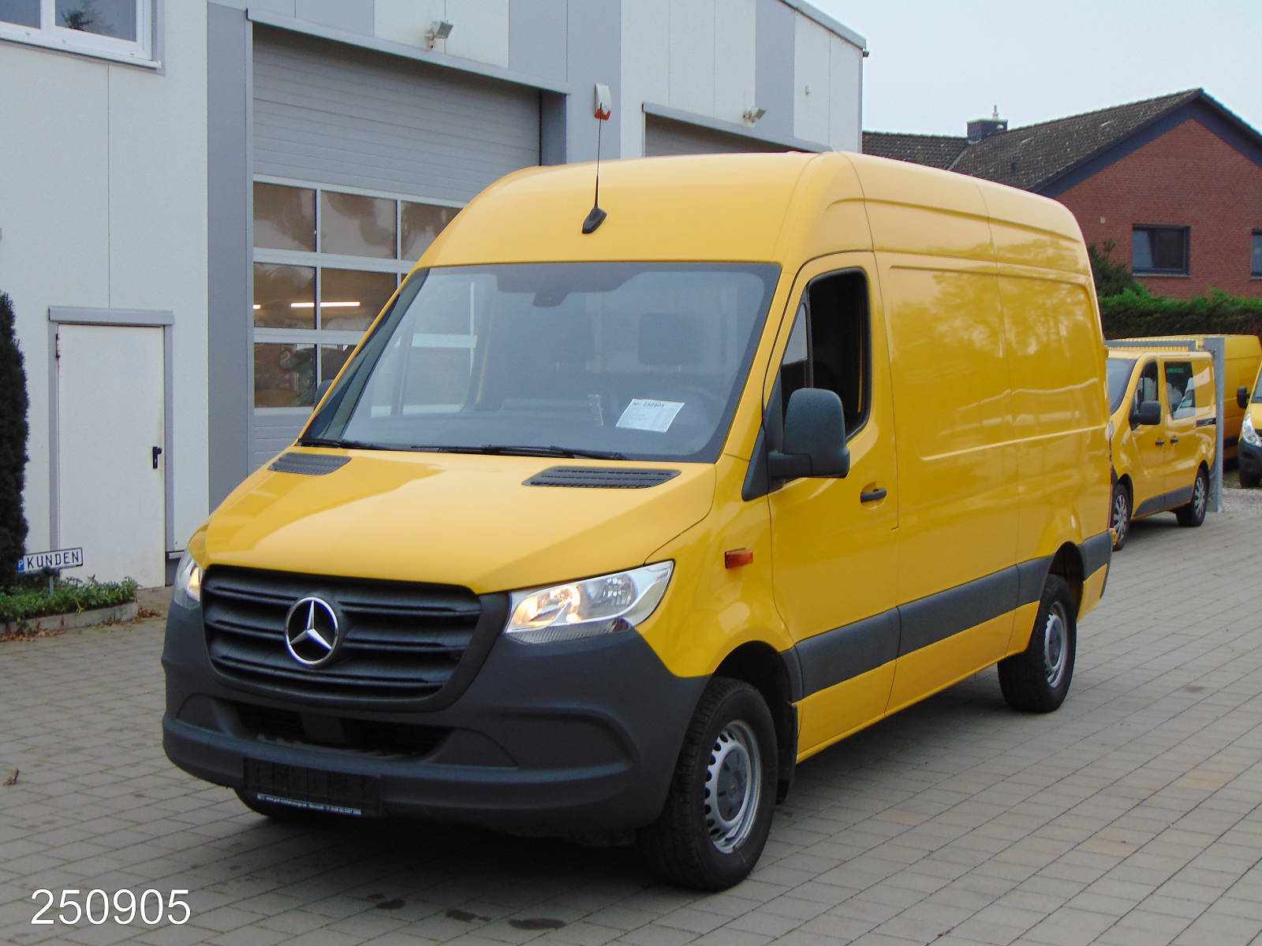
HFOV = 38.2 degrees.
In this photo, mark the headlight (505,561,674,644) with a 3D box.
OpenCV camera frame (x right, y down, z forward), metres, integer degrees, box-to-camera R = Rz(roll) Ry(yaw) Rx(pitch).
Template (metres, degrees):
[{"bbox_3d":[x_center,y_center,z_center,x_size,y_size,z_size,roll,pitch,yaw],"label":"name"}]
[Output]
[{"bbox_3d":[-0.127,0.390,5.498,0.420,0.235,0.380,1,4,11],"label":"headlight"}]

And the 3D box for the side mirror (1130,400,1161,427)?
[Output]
[{"bbox_3d":[4.880,-0.572,17.300,0.250,0.270,0.170,2,4,30],"label":"side mirror"}]

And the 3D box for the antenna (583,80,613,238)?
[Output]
[{"bbox_3d":[-0.140,-1.157,6.901,0.060,0.500,0.170,2,5,29],"label":"antenna"}]

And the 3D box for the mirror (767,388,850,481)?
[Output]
[{"bbox_3d":[0.588,-0.134,6.128,0.245,0.310,0.170,2,5,29],"label":"mirror"}]

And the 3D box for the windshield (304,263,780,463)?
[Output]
[{"bbox_3d":[-0.341,-0.415,6.599,1.760,1.010,0.150,2,-39,29],"label":"windshield"}]

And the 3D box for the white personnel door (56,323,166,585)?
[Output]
[{"bbox_3d":[-3.881,-0.086,13.597,0.070,2.000,1.000,2,3,33],"label":"white personnel door"}]

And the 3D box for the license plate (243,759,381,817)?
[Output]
[{"bbox_3d":[-0.975,0.962,5.574,0.530,0.125,0.025,2,5,29],"label":"license plate"}]

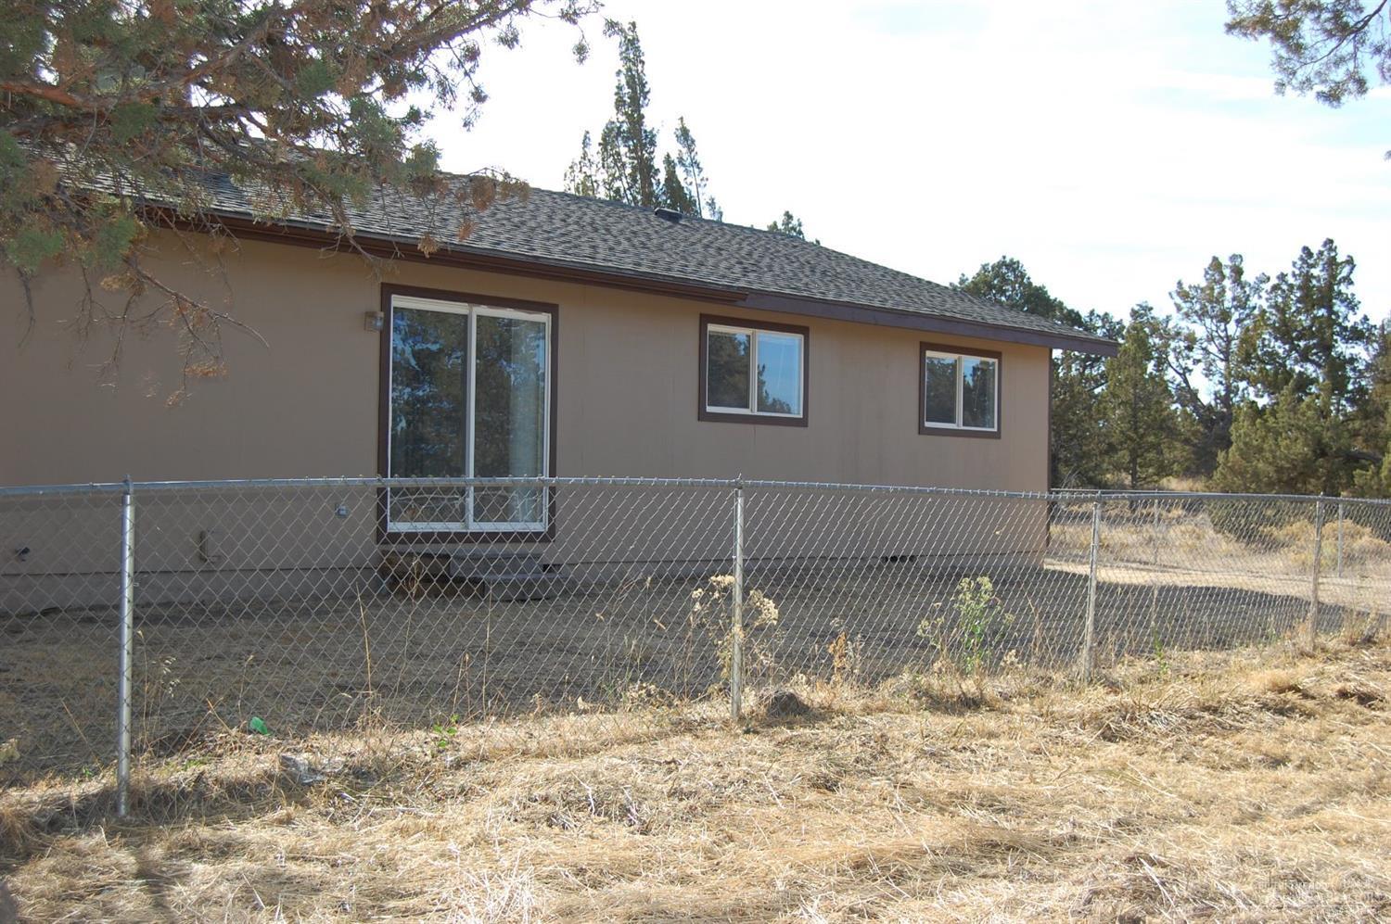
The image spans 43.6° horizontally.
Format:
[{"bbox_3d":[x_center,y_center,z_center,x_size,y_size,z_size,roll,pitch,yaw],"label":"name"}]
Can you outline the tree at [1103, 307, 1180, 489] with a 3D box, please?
[{"bbox_3d":[11.641,-1.380,45.000,2.420,5.290,2.700,1,-1,0],"label":"tree"}]

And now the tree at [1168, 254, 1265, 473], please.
[{"bbox_3d":[16.182,-2.872,54.000,3.140,7.230,3.200,1,-1,0],"label":"tree"}]

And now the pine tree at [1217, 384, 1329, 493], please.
[{"bbox_3d":[11.982,0.034,36.000,2.730,3.310,2.800,1,-1,0],"label":"pine tree"}]

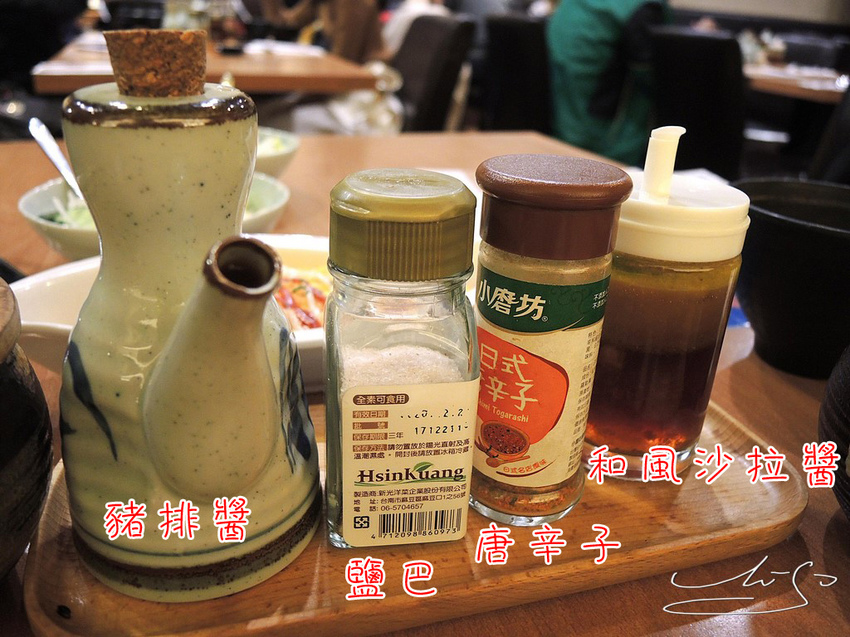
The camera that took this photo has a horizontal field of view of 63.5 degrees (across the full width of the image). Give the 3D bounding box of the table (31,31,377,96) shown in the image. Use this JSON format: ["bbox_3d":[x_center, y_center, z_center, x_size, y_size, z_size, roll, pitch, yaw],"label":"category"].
[{"bbox_3d":[-0.645,-0.408,2.071,0.680,0.740,1.280,-7,27,-18],"label":"table"}]

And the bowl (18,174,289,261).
[{"bbox_3d":[-0.150,-0.044,0.401,0.142,0.059,0.142,2,25,-1],"label":"bowl"}]

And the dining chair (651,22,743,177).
[{"bbox_3d":[0.913,-0.368,1.998,0.540,0.850,0.440,-3,26,-11],"label":"dining chair"}]

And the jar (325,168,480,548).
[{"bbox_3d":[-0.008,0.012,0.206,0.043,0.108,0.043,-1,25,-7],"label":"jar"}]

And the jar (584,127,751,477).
[{"bbox_3d":[0.079,-0.008,0.242,0.054,0.120,0.054,2,25,-1],"label":"jar"}]

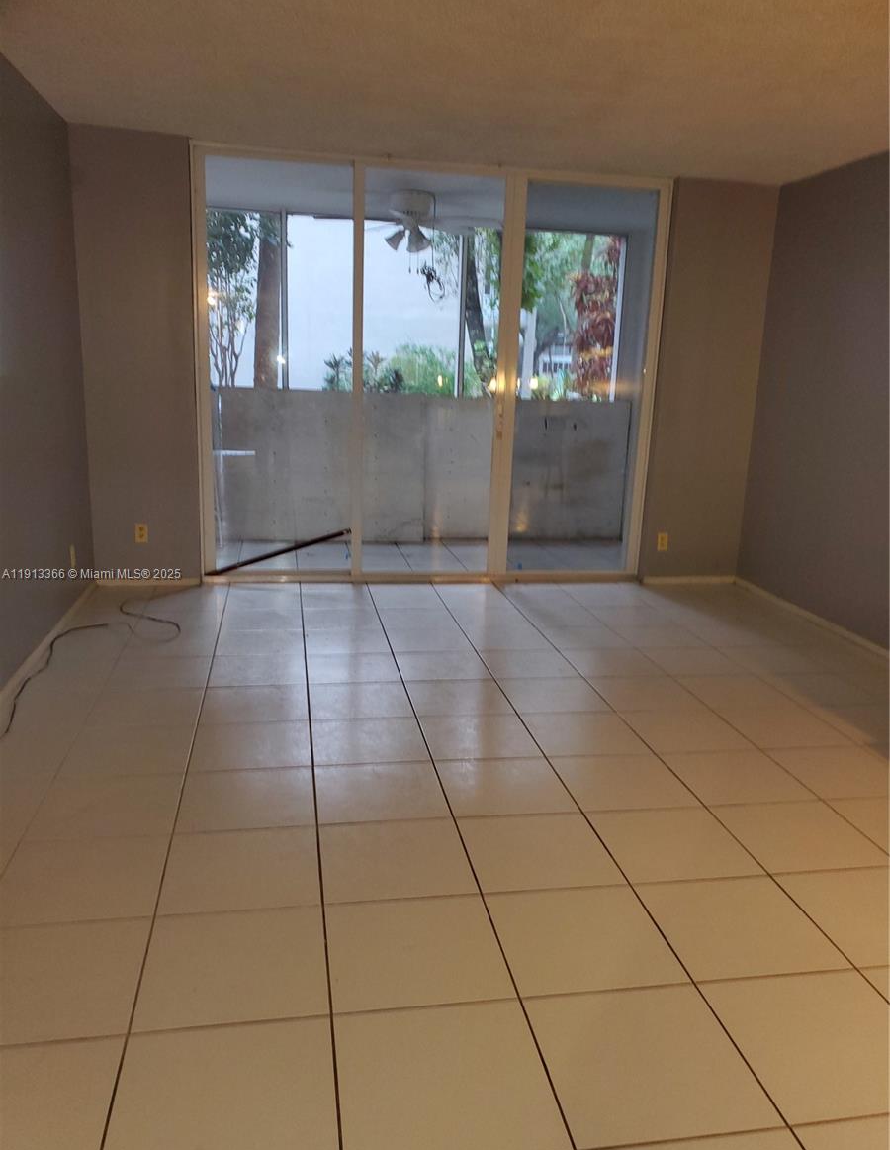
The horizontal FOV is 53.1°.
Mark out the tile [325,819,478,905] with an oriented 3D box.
[{"bbox_3d":[-0.139,0.788,2.470,0.395,0.010,0.382,0,14,-10],"label":"tile"}]

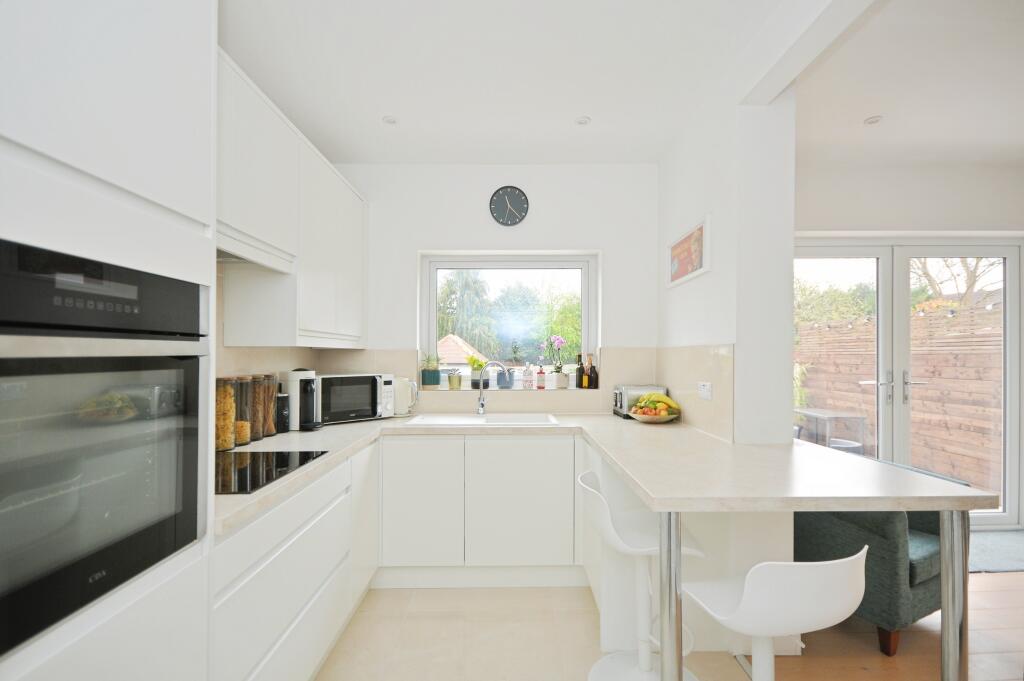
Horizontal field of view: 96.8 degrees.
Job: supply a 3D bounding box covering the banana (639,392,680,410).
[{"bbox_3d":[0.850,0.351,2.620,0.235,0.110,0.140,0,-1,0],"label":"banana"}]

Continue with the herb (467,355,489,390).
[{"bbox_3d":[-0.235,0.215,3.104,0.150,0.239,0.135,0,-1,0],"label":"herb"}]

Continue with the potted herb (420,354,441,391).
[{"bbox_3d":[-0.554,0.215,3.101,0.140,0.239,0.130,0,-1,0],"label":"potted herb"}]

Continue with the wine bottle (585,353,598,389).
[{"bbox_3d":[0.546,0.205,3.110,0.083,0.245,0.083,0,-1,0],"label":"wine bottle"}]

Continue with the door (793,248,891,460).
[{"bbox_3d":[2.283,0.332,3.280,0.900,2.010,0.070,0,-1,0],"label":"door"}]

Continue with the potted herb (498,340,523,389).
[{"bbox_3d":[-0.021,0.164,3.110,0.150,0.330,0.140,0,-1,0],"label":"potted herb"}]

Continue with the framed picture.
[{"bbox_3d":[0.968,-0.472,2.510,0.037,0.278,0.530,0,-1,0],"label":"framed picture"}]

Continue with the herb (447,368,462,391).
[{"bbox_3d":[-0.392,0.263,3.102,0.109,0.144,0.100,0,-1,0],"label":"herb"}]

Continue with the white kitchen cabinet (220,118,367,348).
[{"bbox_3d":[-1.138,-0.453,2.556,0.333,0.985,0.995,0,-1,0],"label":"white kitchen cabinet"}]

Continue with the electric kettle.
[{"bbox_3d":[-0.707,0.358,2.910,0.210,0.250,0.155,0,-1,0],"label":"electric kettle"}]

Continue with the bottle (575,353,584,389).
[{"bbox_3d":[0.465,0.212,3.119,0.065,0.246,0.070,0,-1,0],"label":"bottle"}]

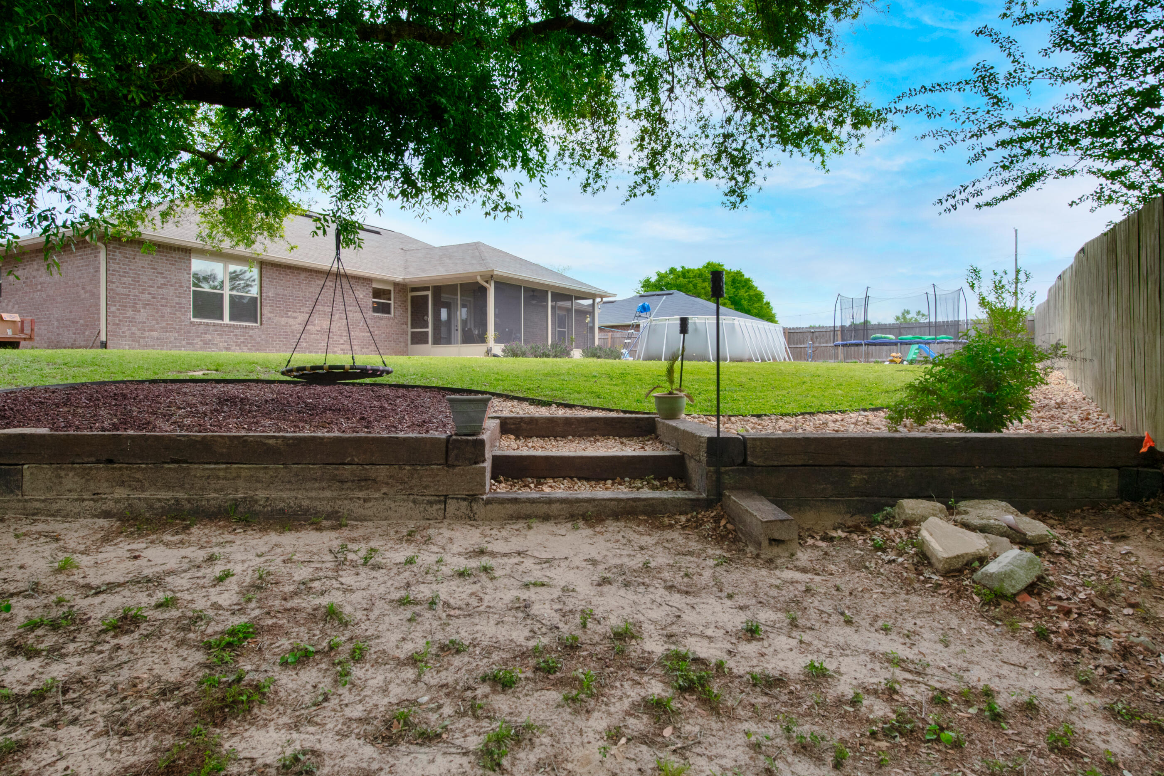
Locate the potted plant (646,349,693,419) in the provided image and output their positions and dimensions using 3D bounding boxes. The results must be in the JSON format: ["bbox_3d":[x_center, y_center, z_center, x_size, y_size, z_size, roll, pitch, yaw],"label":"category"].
[{"bbox_3d":[0.757,-0.035,5.880,0.410,0.600,0.380,0,1,-2],"label":"potted plant"}]

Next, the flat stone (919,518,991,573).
[{"bbox_3d":[1.790,0.755,3.270,0.260,0.150,0.410,0,1,19],"label":"flat stone"}]

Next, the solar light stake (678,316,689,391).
[{"bbox_3d":[0.928,-0.198,6.300,0.083,0.910,0.083,3,1,0],"label":"solar light stake"}]

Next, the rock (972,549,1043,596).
[{"bbox_3d":[1.805,0.782,2.890,0.260,0.150,0.200,0,1,20],"label":"rock"}]

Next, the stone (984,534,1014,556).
[{"bbox_3d":[2.006,0.760,3.280,0.180,0.080,0.200,0,1,6],"label":"stone"}]

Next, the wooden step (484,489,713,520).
[{"bbox_3d":[0.096,0.748,4.265,1.410,0.160,0.230,0,1,-2],"label":"wooden step"}]

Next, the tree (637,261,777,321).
[{"bbox_3d":[10.100,-5.600,55.000,10.800,9.000,10.500,0,1,-2],"label":"tree"}]

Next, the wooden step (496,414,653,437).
[{"bbox_3d":[-0.068,0.340,6.010,1.460,0.178,0.230,0,1,-2],"label":"wooden step"}]

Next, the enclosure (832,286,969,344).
[{"bbox_3d":[11.441,-2.562,24.469,4.350,1.900,4.350,0,1,25],"label":"enclosure"}]

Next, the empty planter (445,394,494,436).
[{"bbox_3d":[-0.725,0.172,4.400,0.285,0.250,0.280,0,1,-2],"label":"empty planter"}]

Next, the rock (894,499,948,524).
[{"bbox_3d":[1.965,0.722,3.930,0.280,0.140,0.200,0,1,9],"label":"rock"}]

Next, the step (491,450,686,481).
[{"bbox_3d":[0.047,0.559,4.793,1.330,0.178,0.225,0,1,-4],"label":"step"}]

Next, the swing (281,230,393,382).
[{"bbox_3d":[-2.324,-0.782,6.450,1.010,1.440,1.010,0,1,0],"label":"swing"}]

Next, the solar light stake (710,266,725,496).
[{"bbox_3d":[0.795,-0.019,3.970,0.085,1.335,0.085,0,1,0],"label":"solar light stake"}]

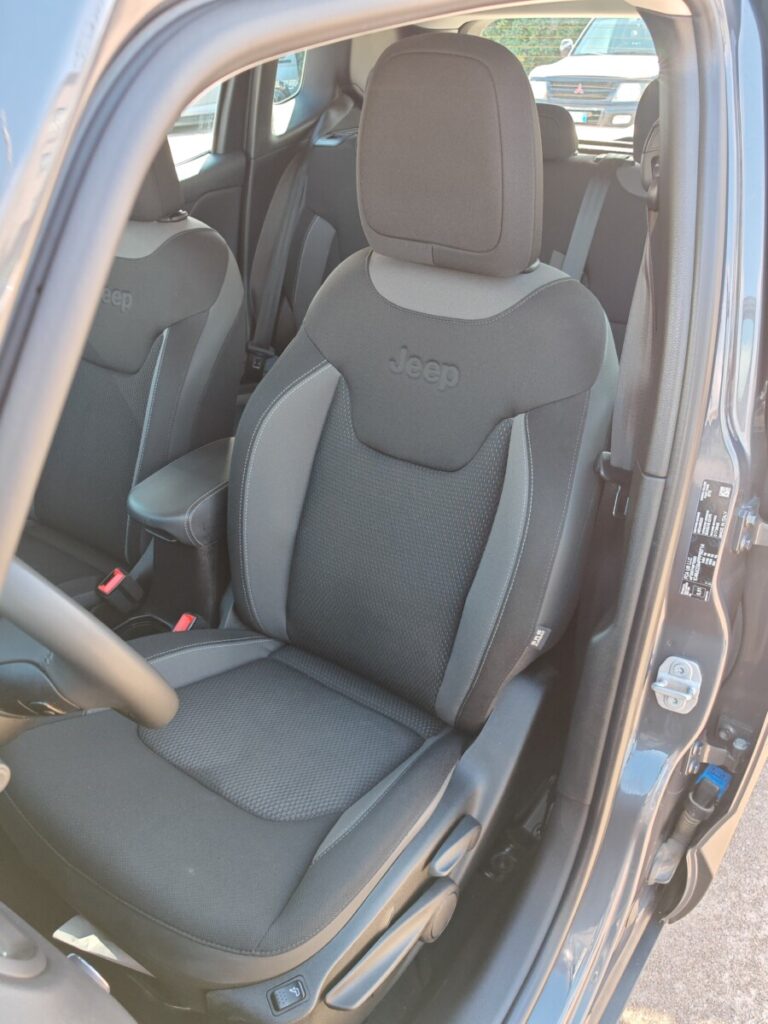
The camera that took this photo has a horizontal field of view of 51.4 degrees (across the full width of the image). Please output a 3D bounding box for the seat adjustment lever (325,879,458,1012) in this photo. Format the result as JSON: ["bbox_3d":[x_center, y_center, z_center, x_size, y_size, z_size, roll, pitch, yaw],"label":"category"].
[{"bbox_3d":[0.019,0.527,0.985,0.045,0.085,0.260,18,19,29],"label":"seat adjustment lever"}]

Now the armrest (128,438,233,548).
[{"bbox_3d":[-0.289,-0.050,1.429,0.150,0.085,0.320,18,34,29],"label":"armrest"}]

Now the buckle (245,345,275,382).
[{"bbox_3d":[-0.362,-0.423,2.301,0.075,0.105,0.035,18,34,29],"label":"buckle"}]

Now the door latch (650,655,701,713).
[{"bbox_3d":[0.395,0.235,1.079,0.052,0.076,0.033,12,32,21],"label":"door latch"}]

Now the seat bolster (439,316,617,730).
[{"bbox_3d":[0.217,0.031,1.198,0.125,0.600,0.190,18,14,29],"label":"seat bolster"}]

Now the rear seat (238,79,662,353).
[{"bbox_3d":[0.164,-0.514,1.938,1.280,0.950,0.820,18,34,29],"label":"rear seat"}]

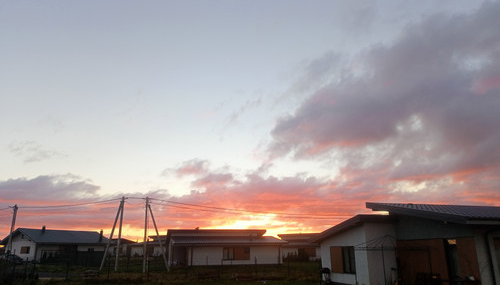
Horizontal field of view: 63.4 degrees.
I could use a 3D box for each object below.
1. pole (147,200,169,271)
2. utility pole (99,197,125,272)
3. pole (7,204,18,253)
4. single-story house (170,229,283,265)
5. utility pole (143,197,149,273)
[{"bbox_3d":[-9.113,9.578,40.650,0.280,7.000,0.280,-18,-7,-5],"label":"pole"},{"bbox_3d":[-13.756,9.094,40.468,1.790,7.300,0.350,0,-15,0],"label":"utility pole"},{"bbox_3d":[-28.854,11.244,48.975,0.320,7.350,0.320,8,-17,-29],"label":"pole"},{"bbox_3d":[-3.812,15.305,59.011,15.700,4.900,10.300,5,-15,-17],"label":"single-story house"},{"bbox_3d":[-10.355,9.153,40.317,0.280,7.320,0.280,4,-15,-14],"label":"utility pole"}]

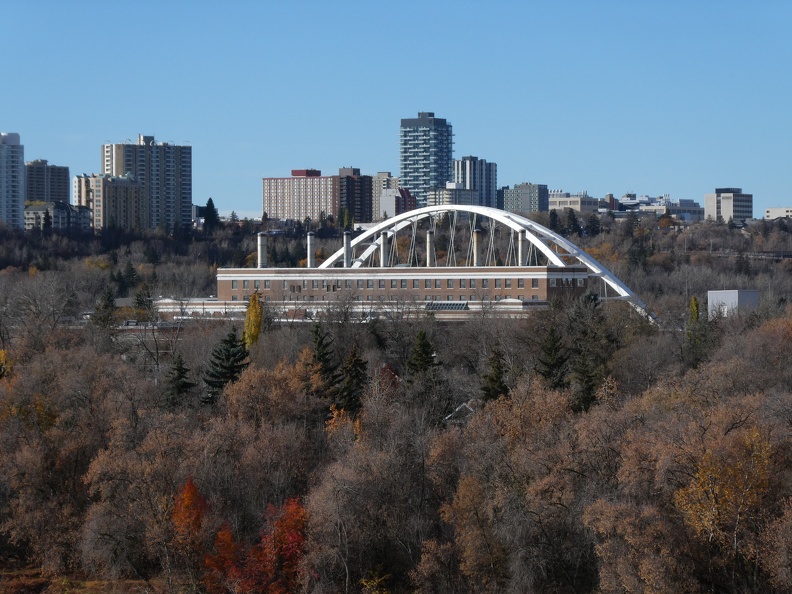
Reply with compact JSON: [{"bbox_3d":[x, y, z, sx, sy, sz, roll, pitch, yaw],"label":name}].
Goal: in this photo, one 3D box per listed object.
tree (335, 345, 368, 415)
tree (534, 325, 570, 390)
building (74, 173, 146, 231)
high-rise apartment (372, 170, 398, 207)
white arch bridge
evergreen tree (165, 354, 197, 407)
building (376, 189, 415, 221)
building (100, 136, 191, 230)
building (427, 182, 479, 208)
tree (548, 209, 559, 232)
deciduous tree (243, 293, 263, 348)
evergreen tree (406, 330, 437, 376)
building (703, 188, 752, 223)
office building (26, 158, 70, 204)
[{"bbox_3d":[-6.940,13.480,510.000,5.500,12.400,5.500,0,1,0],"label":"tree"},{"bbox_3d":[28.700,11.830,600.000,6.800,13.800,6.800,0,1,0],"label":"tree"},{"bbox_3d":[-167.540,-55.750,1920.000,22.000,35.000,38.000,0,1,35],"label":"building"},{"bbox_3d":[-6.440,-75.420,2480.000,20.000,38.000,17.000,0,0,34],"label":"high-rise apartment"},{"bbox_3d":[26.410,-14.610,1440.000,208.000,54.000,36.000,0,0,44],"label":"white arch bridge"},{"bbox_3d":[-36.830,15.160,560.060,5.650,11.300,5.650,0,0,0],"label":"evergreen tree"},{"bbox_3d":[1.050,-62.370,2280.000,14.000,26.000,25.000,0,1,35],"label":"building"},{"bbox_3d":[-147.620,-65.810,1939.170,47.540,58.260,23.850,0,0,-37],"label":"building"},{"bbox_3d":[41.270,-67.570,2390.000,21.000,32.000,35.000,0,1,35],"label":"building"},{"bbox_3d":[94.200,-44.890,1959.840,6.290,16.170,6.290,0,0,0],"label":"tree"},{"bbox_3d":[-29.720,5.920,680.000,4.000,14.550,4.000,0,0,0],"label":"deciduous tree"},{"bbox_3d":[4.450,11.000,560.000,5.000,11.040,5.000,0,0,0],"label":"evergreen tree"},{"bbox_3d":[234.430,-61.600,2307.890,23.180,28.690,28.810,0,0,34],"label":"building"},{"bbox_3d":[-278.530,-83.040,2600.000,22.000,53.000,45.000,0,1,35],"label":"office building"}]

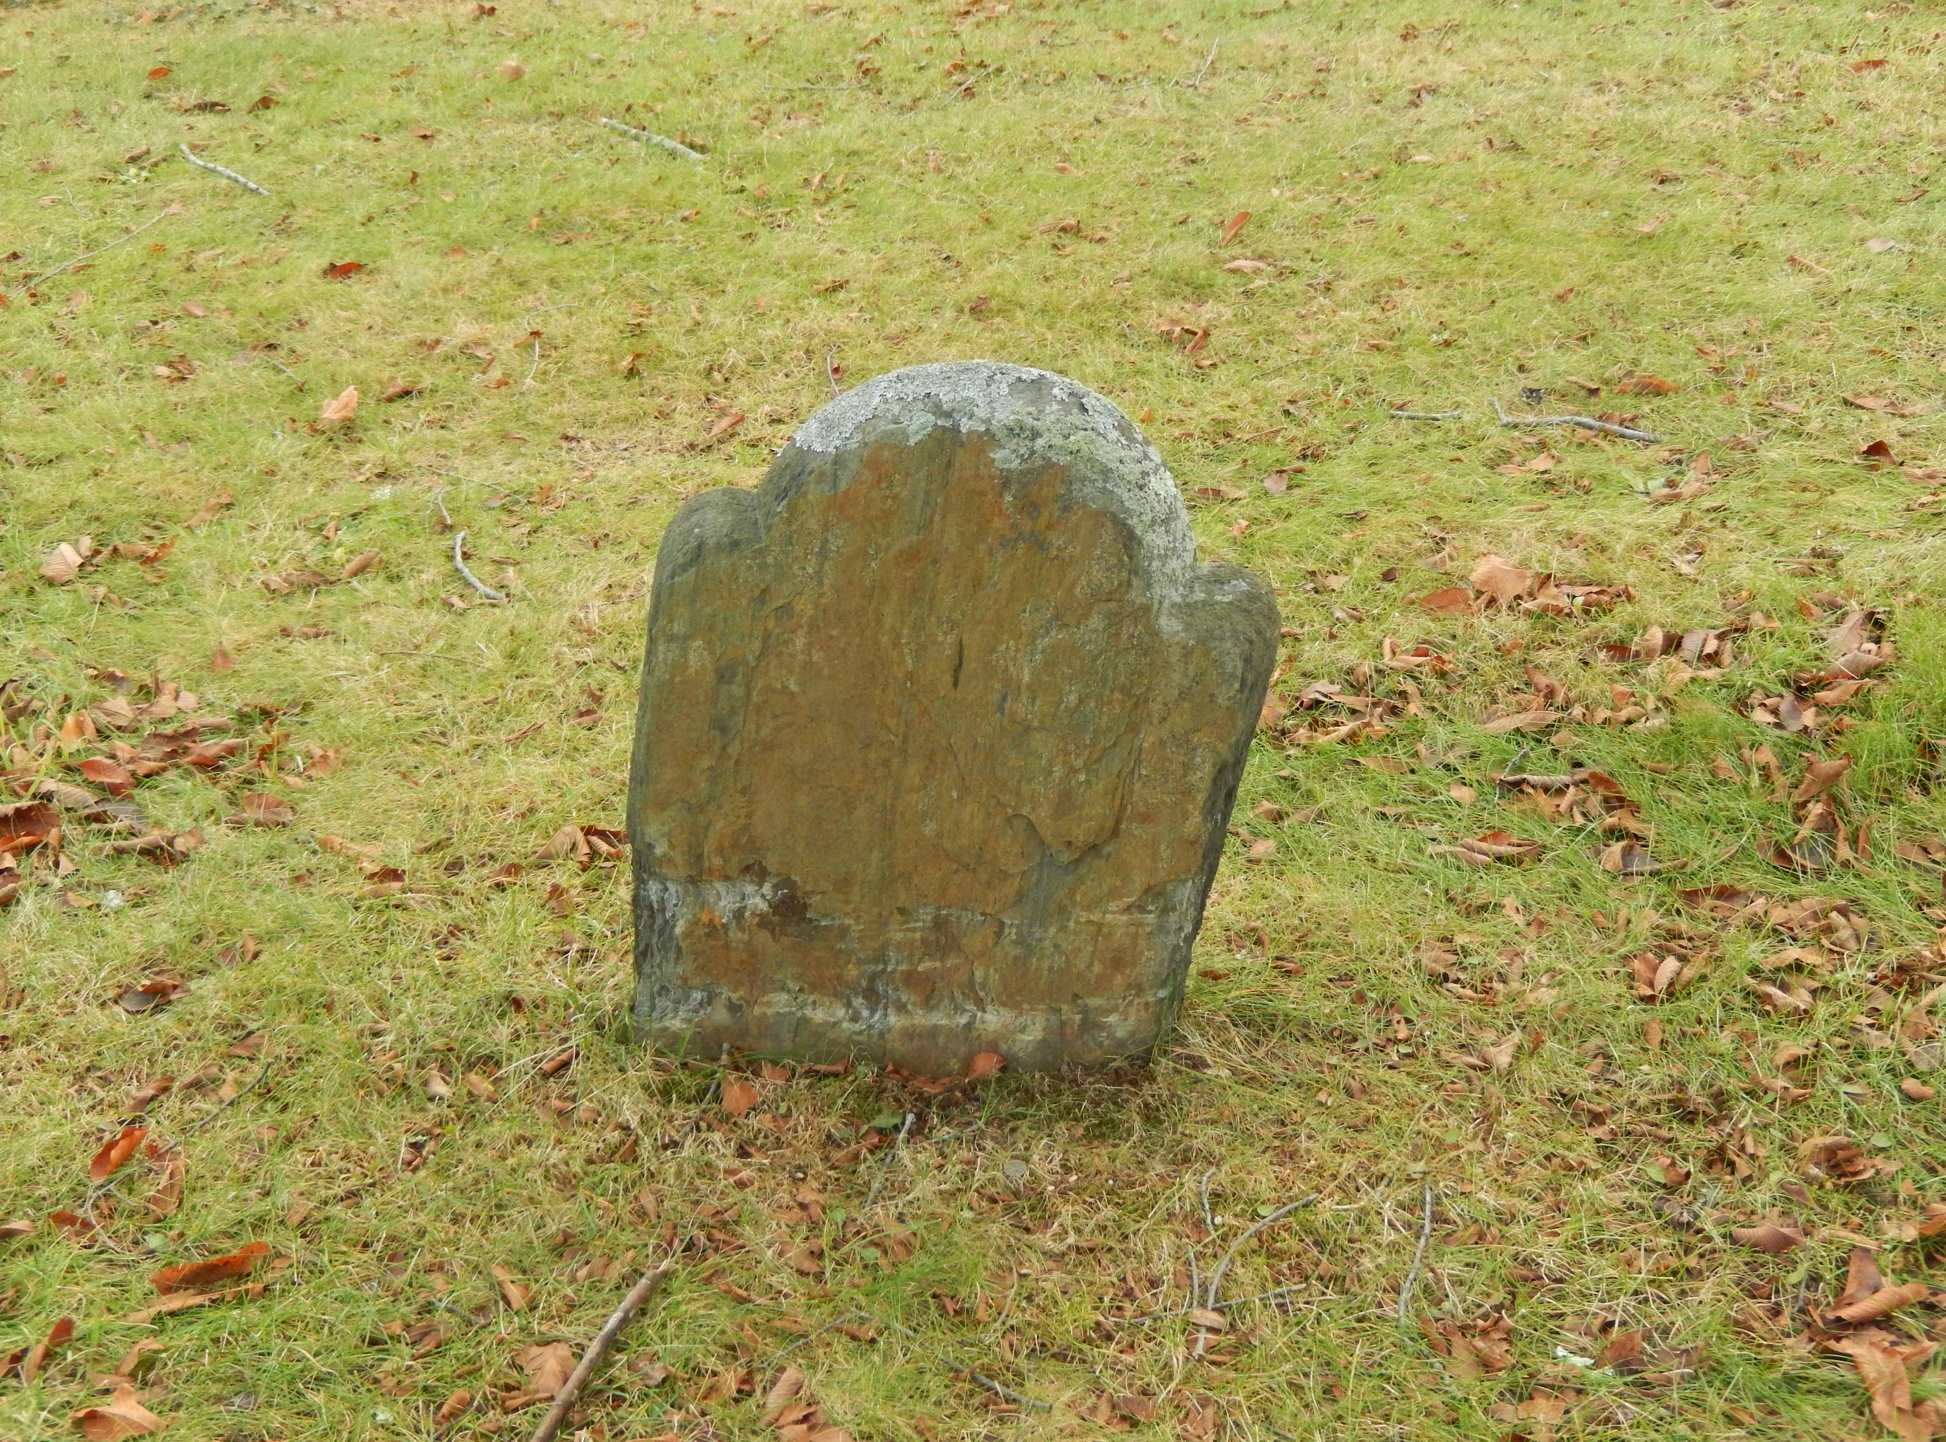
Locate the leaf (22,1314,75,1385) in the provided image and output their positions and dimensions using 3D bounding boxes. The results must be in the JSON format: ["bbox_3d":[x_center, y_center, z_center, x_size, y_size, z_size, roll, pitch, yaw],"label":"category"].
[{"bbox_3d":[-0.753,0.512,2.335,0.024,0.028,0.072,6,27,12],"label":"leaf"}]

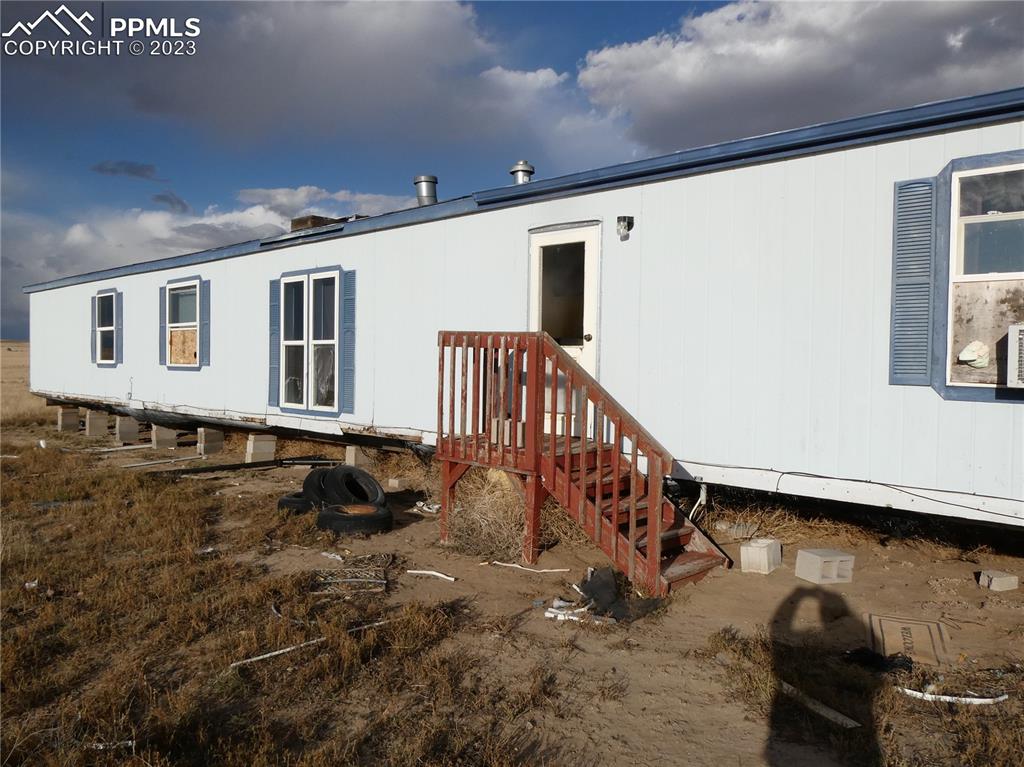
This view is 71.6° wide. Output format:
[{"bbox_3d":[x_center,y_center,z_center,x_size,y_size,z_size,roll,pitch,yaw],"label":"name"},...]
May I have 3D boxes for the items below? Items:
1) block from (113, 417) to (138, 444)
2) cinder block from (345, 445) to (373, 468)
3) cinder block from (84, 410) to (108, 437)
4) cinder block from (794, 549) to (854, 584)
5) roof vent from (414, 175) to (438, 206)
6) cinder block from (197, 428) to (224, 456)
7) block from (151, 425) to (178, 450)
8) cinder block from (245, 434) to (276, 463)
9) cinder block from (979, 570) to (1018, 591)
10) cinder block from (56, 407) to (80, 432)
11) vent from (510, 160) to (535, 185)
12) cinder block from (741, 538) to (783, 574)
[{"bbox_3d":[-8.299,0.965,15.350,0.194,0.560,0.397,3,4,41],"label":"block"},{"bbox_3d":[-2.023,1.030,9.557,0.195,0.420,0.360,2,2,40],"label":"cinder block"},{"bbox_3d":[-9.803,0.923,16.773,0.195,0.606,0.397,2,2,41],"label":"cinder block"},{"bbox_3d":[2.342,1.367,5.298,0.395,0.197,0.197,7,0,-28],"label":"cinder block"},{"bbox_3d":[-1.113,-2.460,9.207,0.300,0.460,0.300,1,2,0],"label":"roof vent"},{"bbox_3d":[-5.467,1.039,12.925,0.195,0.487,0.397,2,2,36],"label":"cinder block"},{"bbox_3d":[-6.904,1.015,14.101,0.194,0.520,0.397,3,4,41],"label":"block"},{"bbox_3d":[-4.096,1.061,11.602,0.194,0.480,0.397,3,4,41],"label":"cinder block"},{"bbox_3d":[3.548,1.437,5.186,0.197,0.097,0.140,1,2,-4],"label":"cinder block"},{"bbox_3d":[-11.033,0.905,17.699,0.194,0.590,0.397,3,4,41],"label":"cinder block"},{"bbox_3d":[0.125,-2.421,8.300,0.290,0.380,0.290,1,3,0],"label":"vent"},{"bbox_3d":[1.968,1.354,5.593,0.196,0.196,0.397,1,0,34],"label":"cinder block"}]

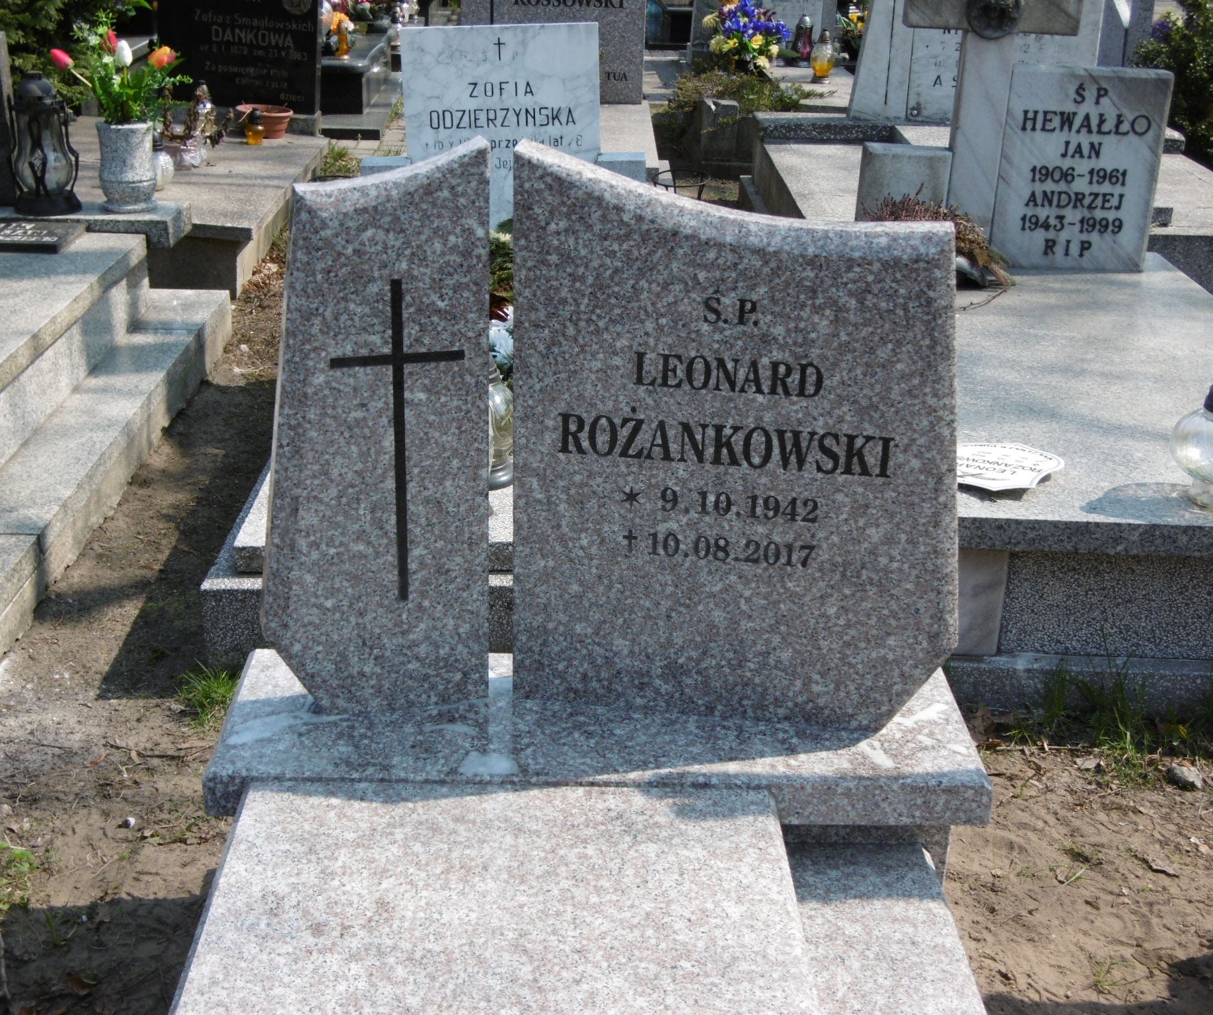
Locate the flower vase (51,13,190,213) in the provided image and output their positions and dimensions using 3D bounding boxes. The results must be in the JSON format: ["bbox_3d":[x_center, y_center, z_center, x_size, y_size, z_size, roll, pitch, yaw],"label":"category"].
[{"bbox_3d":[-1.283,-1.045,4.450,0.340,0.500,0.280,1,24,0],"label":"flower vase"}]

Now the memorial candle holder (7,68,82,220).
[{"bbox_3d":[-1.469,-0.953,4.400,0.180,0.350,0.180,1,24,0],"label":"memorial candle holder"}]

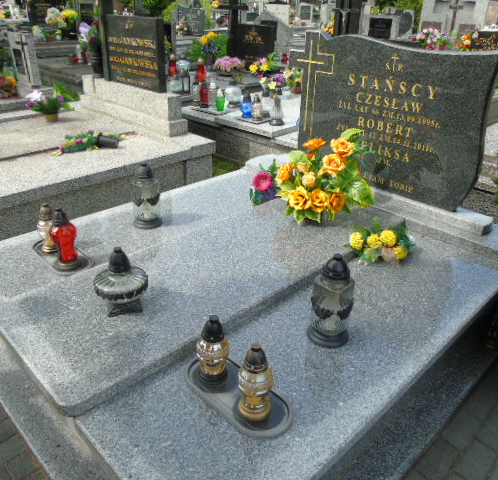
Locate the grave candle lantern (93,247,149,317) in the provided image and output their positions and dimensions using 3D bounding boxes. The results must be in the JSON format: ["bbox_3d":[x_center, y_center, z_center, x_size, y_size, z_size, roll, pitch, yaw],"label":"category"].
[{"bbox_3d":[-0.513,0.150,1.855,0.220,0.265,0.220,1,28,-1],"label":"grave candle lantern"}]

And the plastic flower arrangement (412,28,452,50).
[{"bbox_3d":[2.858,-3.123,7.200,0.400,0.330,0.520,-24,36,-38],"label":"plastic flower arrangement"}]

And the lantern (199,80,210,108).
[{"bbox_3d":[-0.471,-1.551,4.925,0.101,0.269,0.101,26,36,38],"label":"lantern"}]

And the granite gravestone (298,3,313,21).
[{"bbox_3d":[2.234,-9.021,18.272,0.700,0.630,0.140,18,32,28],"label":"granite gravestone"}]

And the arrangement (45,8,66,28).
[{"bbox_3d":[-3.594,-4.128,8.607,0.380,0.360,0.350,26,36,38],"label":"arrangement"}]

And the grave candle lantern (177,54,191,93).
[{"bbox_3d":[-0.781,-1.996,5.511,0.165,0.425,0.165,-24,37,-39],"label":"grave candle lantern"}]

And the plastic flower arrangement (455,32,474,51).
[{"bbox_3d":[3.349,-3.070,7.184,0.260,0.320,0.280,-24,37,-39],"label":"plastic flower arrangement"}]

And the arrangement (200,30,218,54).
[{"bbox_3d":[-0.587,-2.975,6.981,0.260,0.350,0.270,-24,37,-39],"label":"arrangement"}]

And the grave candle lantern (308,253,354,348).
[{"bbox_3d":[0.314,0.222,1.760,0.165,0.359,0.165,26,36,38],"label":"grave candle lantern"}]

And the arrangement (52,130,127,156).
[{"bbox_3d":[-1.266,-0.806,3.700,0.600,0.130,0.280,-24,36,-38],"label":"arrangement"}]

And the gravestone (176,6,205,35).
[{"bbox_3d":[-1.381,-5.295,11.200,0.120,0.560,1.030,-24,36,-38],"label":"gravestone"}]

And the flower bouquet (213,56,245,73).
[{"bbox_3d":[-0.289,-2.590,6.861,0.420,0.240,0.460,-24,37,-39],"label":"flower bouquet"}]

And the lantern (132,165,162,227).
[{"bbox_3d":[-0.562,-0.248,2.519,0.160,0.345,0.160,1,28,-1],"label":"lantern"}]

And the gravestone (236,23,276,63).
[{"bbox_3d":[0.118,-2.971,6.971,0.100,0.480,0.780,-24,36,-38],"label":"gravestone"}]

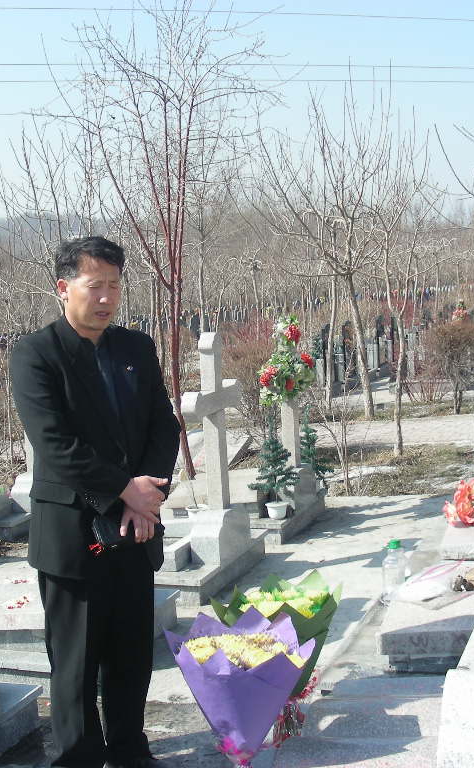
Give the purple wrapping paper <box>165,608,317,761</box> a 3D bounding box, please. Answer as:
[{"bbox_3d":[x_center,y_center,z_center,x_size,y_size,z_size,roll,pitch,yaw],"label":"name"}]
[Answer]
[{"bbox_3d":[0.013,0.905,3.310,0.440,0.410,0.430,-3,6,0],"label":"purple wrapping paper"}]

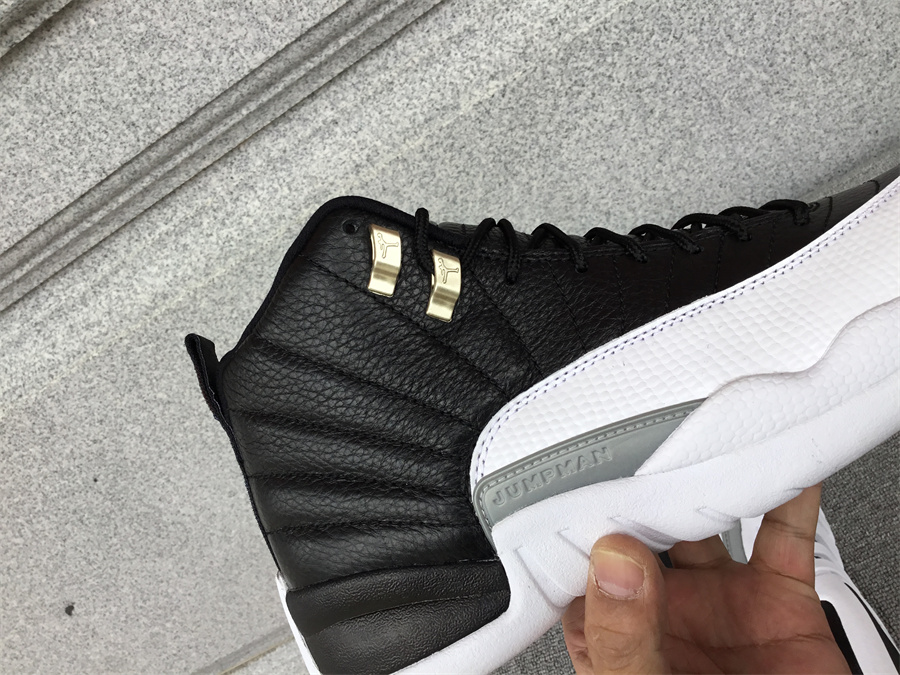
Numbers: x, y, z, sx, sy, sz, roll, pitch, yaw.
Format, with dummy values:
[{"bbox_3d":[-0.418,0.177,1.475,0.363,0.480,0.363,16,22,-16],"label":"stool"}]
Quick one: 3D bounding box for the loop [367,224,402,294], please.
[{"bbox_3d":[-0.023,-0.027,0.282,0.006,0.010,0.024,155,119,-62],"label":"loop"}]

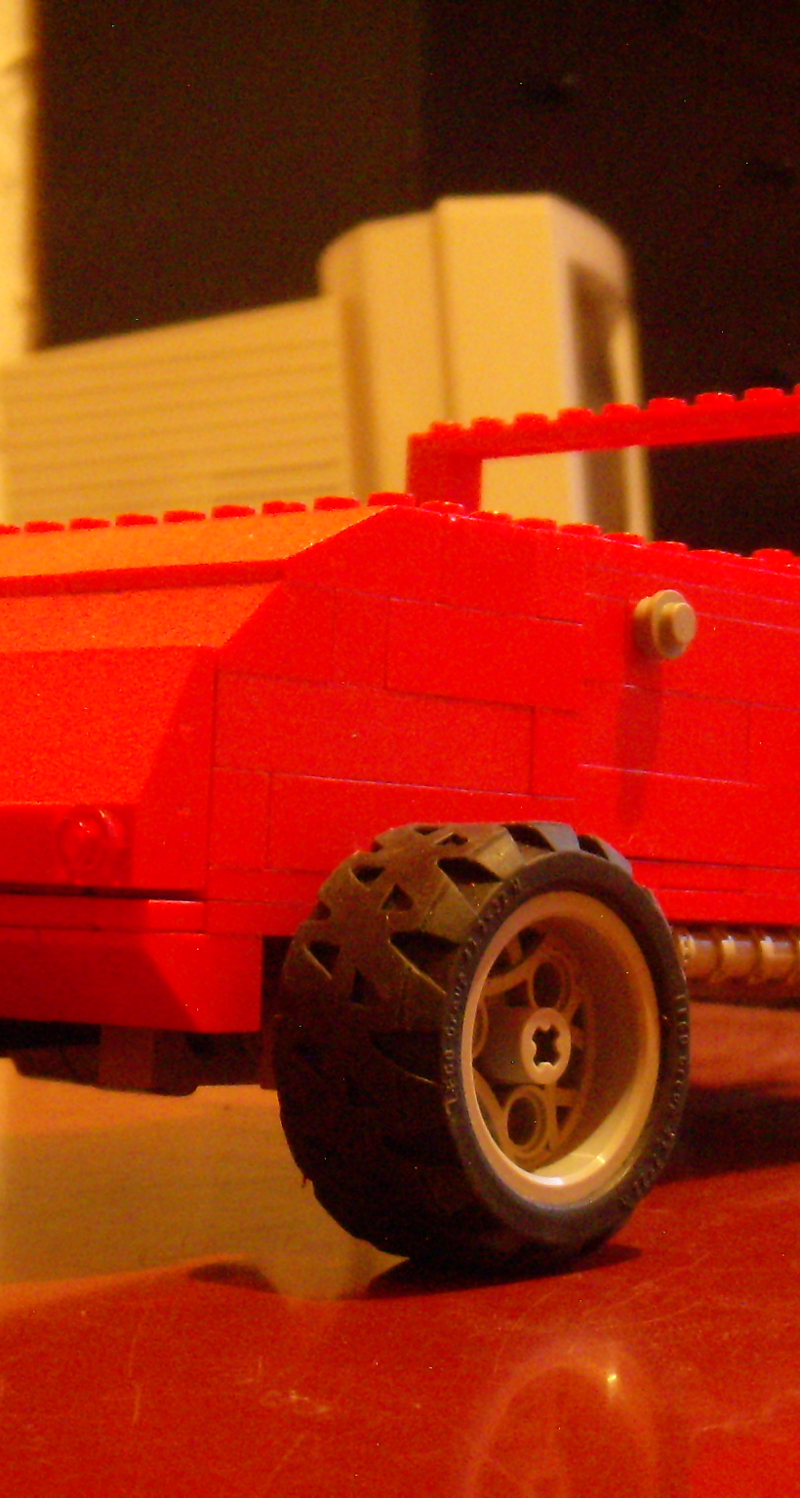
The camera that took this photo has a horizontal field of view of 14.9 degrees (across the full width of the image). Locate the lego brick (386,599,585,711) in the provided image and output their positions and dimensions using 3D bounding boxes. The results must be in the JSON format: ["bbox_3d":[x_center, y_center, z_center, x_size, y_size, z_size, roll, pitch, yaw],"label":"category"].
[{"bbox_3d":[0.007,-0.010,0.332,0.008,0.010,0.032,0,-4,42],"label":"lego brick"}]

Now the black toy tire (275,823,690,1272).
[{"bbox_3d":[0.009,0.029,0.305,0.022,0.044,0.044,0,-1,42],"label":"black toy tire"}]

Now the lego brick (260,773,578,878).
[{"bbox_3d":[0.000,0.009,0.325,0.008,0.010,0.048,0,-4,42],"label":"lego brick"}]

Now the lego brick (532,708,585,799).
[{"bbox_3d":[0.014,0.001,0.341,0.008,0.010,0.008,0,-4,42],"label":"lego brick"}]

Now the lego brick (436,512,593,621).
[{"bbox_3d":[0.010,-0.019,0.336,0.008,0.010,0.024,0,-4,42],"label":"lego brick"}]

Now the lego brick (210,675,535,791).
[{"bbox_3d":[-0.005,-0.001,0.320,0.008,0.010,0.048,0,-4,42],"label":"lego brick"}]

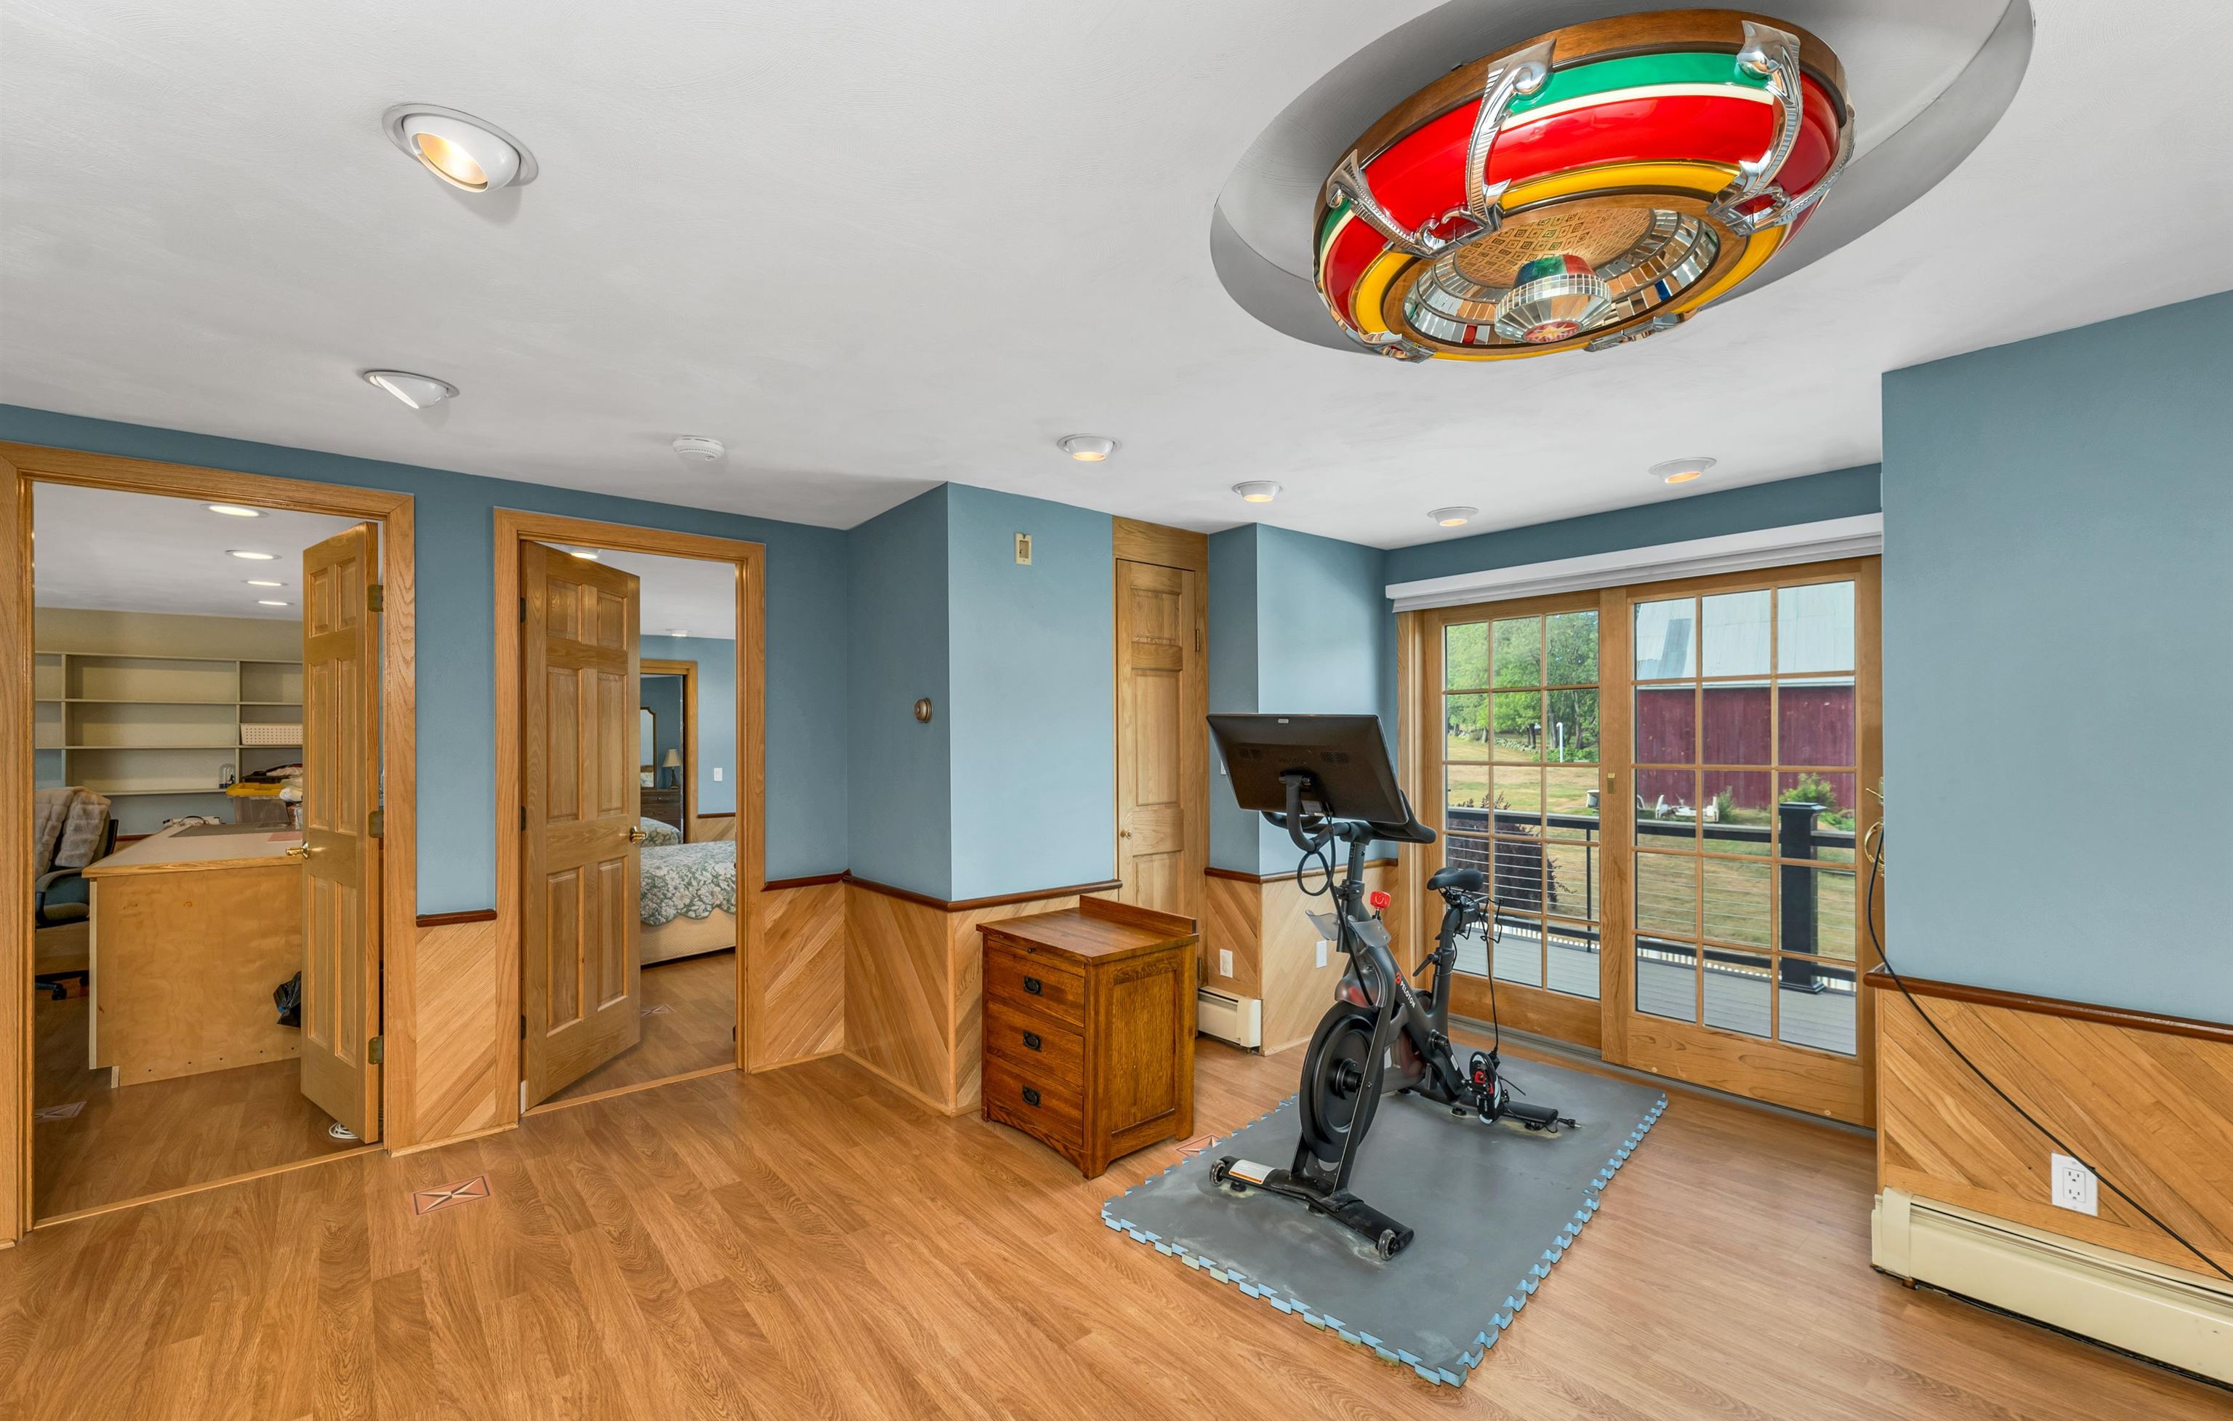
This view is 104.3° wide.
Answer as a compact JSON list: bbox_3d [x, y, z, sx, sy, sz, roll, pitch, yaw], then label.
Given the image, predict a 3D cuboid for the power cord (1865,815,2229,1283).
[{"bbox_3d":[2.180,0.742,2.081,0.220,0.927,0.584,0,-1,-43],"label":"power cord"}]

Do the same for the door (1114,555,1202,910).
[{"bbox_3d":[0.185,0.398,3.819,0.480,2.060,0.045,0,-1,-39],"label":"door"}]

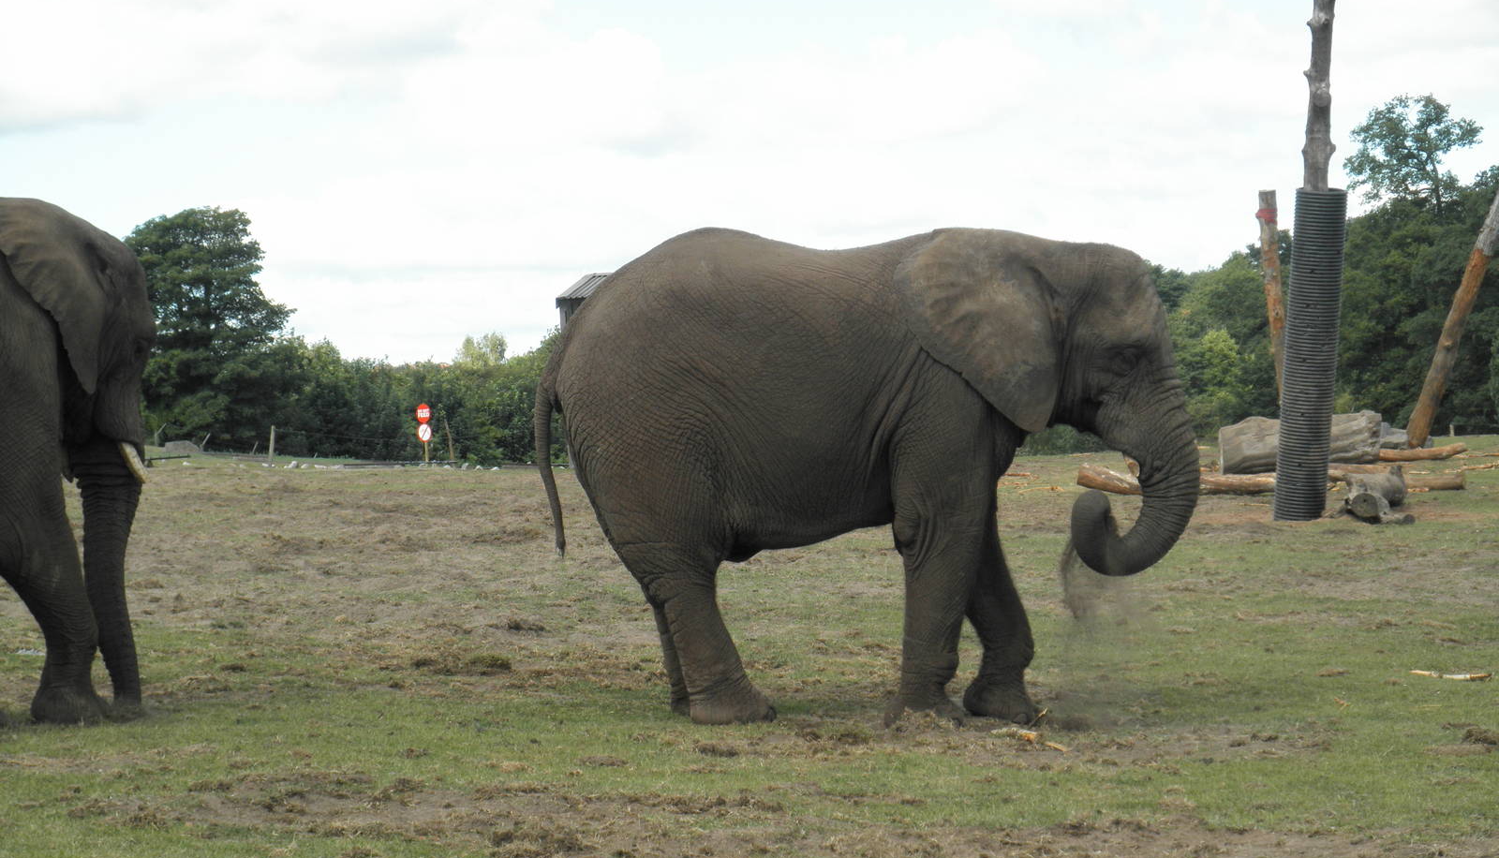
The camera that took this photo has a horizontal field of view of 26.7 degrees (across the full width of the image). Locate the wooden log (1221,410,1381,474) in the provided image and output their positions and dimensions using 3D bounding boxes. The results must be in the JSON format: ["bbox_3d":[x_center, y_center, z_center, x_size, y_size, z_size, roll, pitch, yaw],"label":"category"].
[{"bbox_3d":[8.724,0.213,50.000,2.600,0.900,0.900,-1,1,1],"label":"wooden log"}]

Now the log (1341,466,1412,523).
[{"bbox_3d":[8.035,0.848,40.500,0.650,0.650,2.000,-1,1,18],"label":"log"}]

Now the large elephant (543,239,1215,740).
[{"bbox_3d":[0.630,0.252,17.000,3.580,2.640,1.400,-1,1,7],"label":"large elephant"}]

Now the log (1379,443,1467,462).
[{"bbox_3d":[10.952,0.395,52.000,1.900,0.270,0.280,-1,1,-6],"label":"log"}]

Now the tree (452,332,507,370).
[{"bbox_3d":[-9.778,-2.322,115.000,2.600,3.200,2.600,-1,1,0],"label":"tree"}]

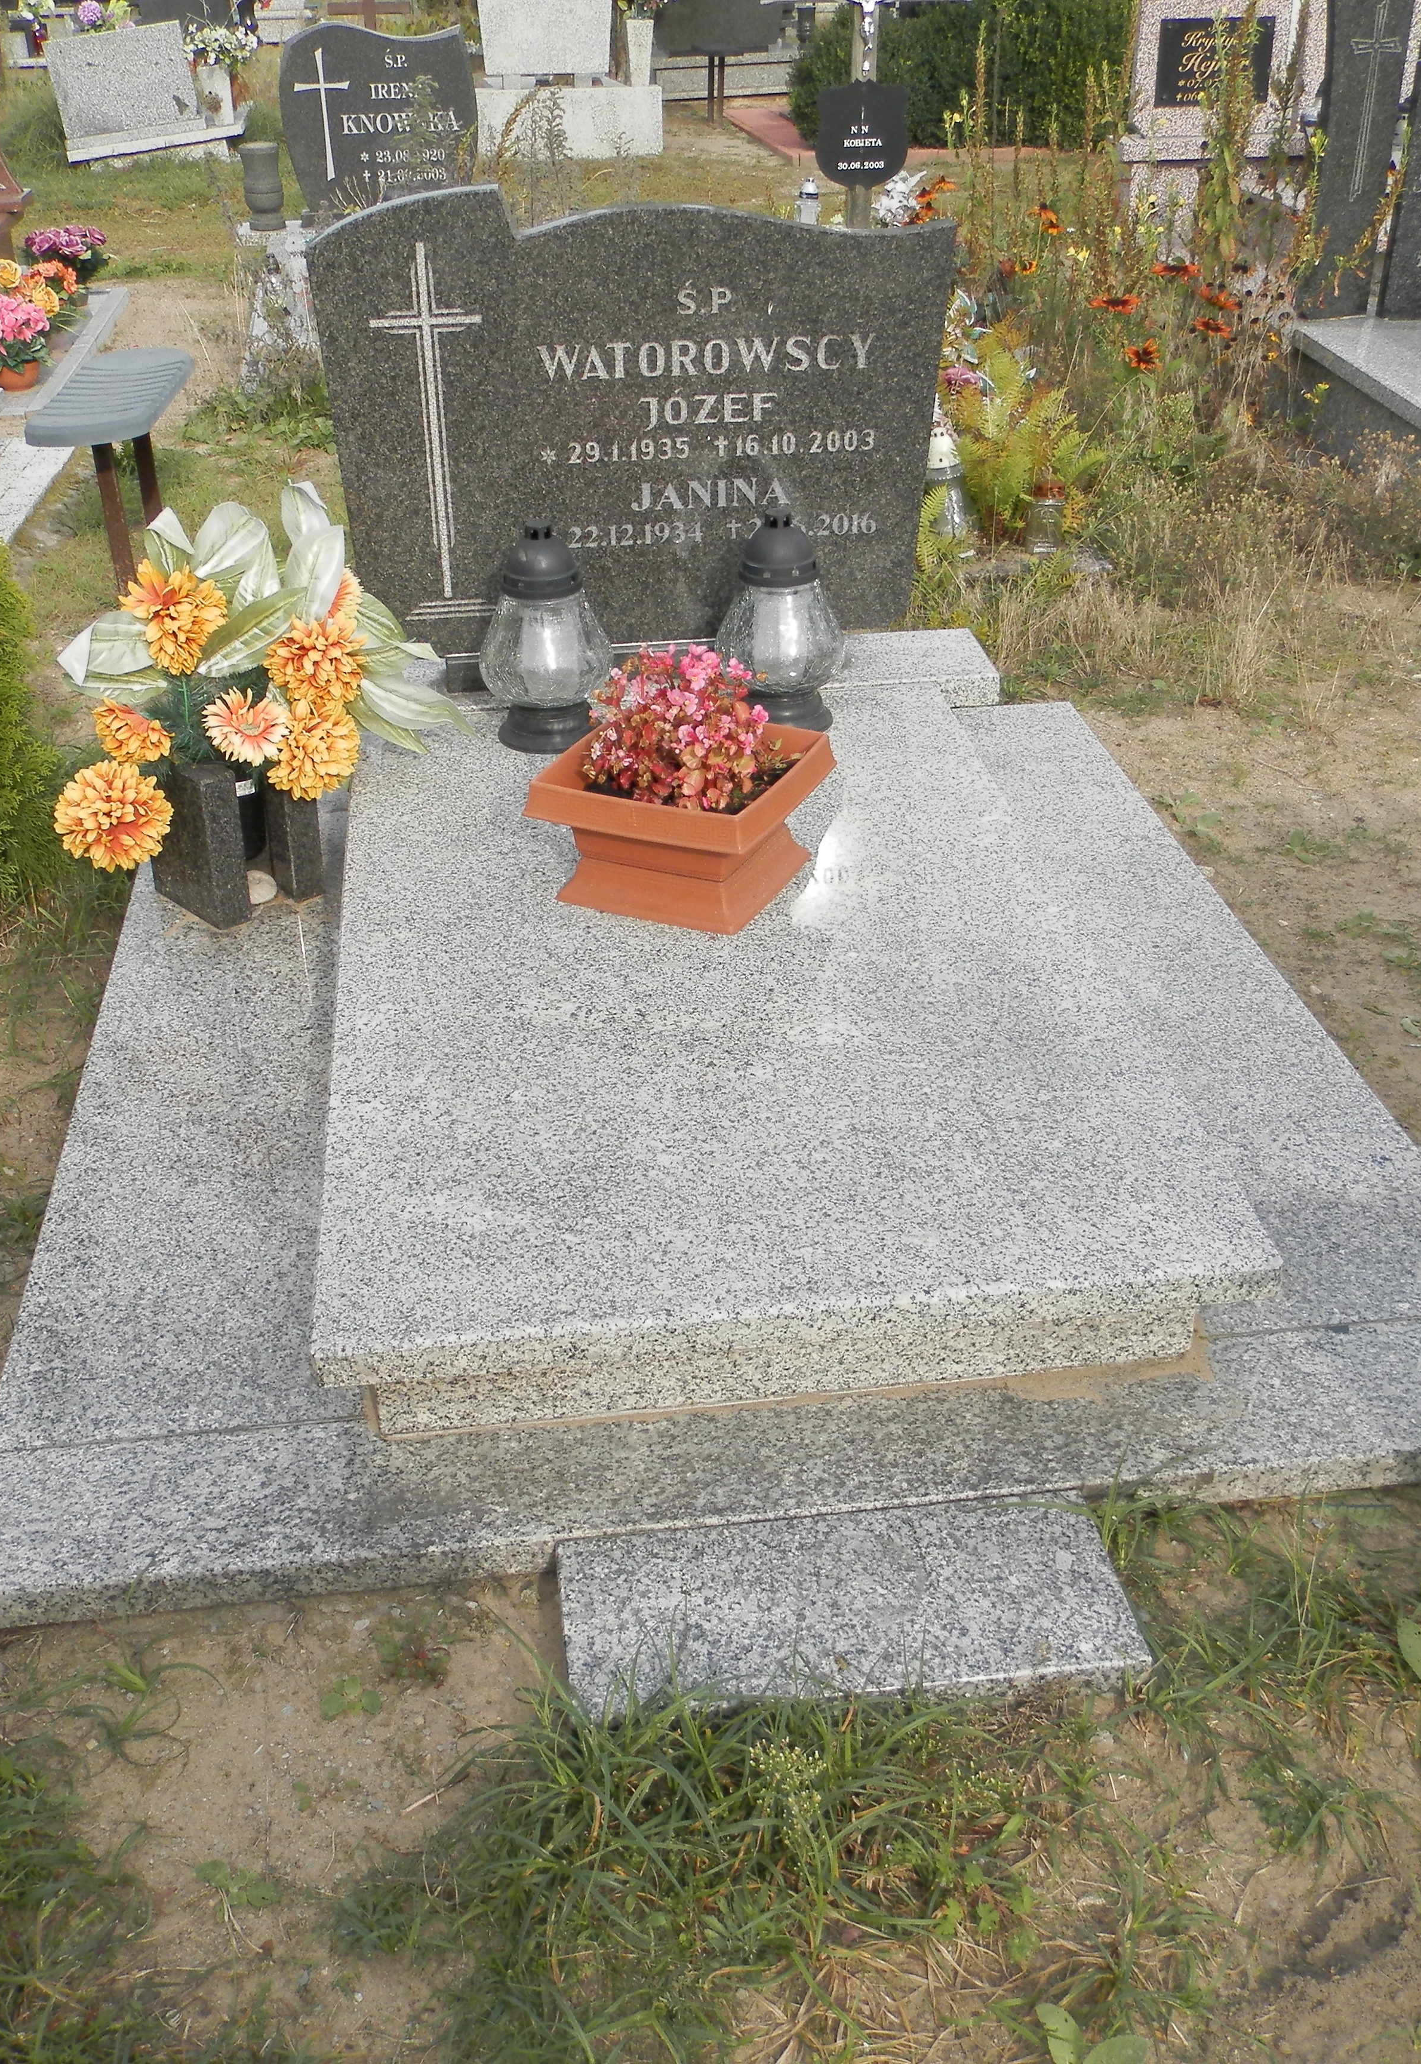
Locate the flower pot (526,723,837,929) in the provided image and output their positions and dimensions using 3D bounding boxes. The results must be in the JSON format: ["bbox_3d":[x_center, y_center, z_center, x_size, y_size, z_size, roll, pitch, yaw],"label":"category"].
[{"bbox_3d":[-0.034,-0.286,2.644,0.310,0.174,0.310,13,33,22],"label":"flower pot"}]

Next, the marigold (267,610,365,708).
[{"bbox_3d":[-0.561,-0.530,2.825,0.141,0.136,0.113,-7,31,-10],"label":"marigold"}]

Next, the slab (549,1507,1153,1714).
[{"bbox_3d":[0.125,0.538,1.845,0.518,0.041,0.210,-4,31,-6],"label":"slab"}]

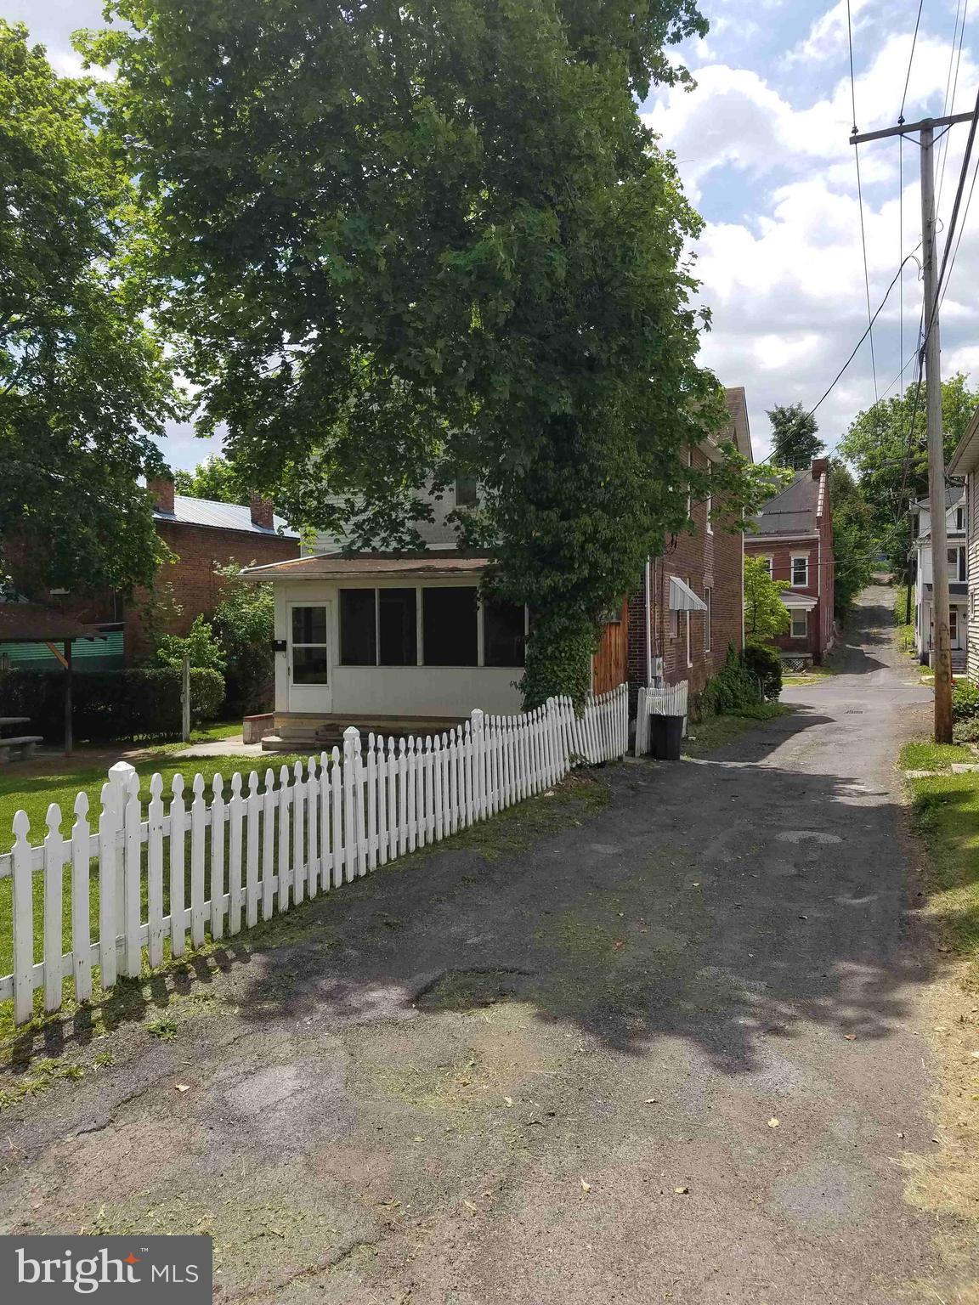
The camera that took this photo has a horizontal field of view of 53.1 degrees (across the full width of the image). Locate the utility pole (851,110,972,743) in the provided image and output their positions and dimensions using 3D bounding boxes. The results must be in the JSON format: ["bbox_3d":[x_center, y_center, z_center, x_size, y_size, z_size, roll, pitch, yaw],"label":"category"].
[{"bbox_3d":[7.459,-3.710,16.400,2.440,10.544,0.330,-2,0,21],"label":"utility pole"}]

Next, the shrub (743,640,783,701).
[{"bbox_3d":[9.004,0.638,32.300,1.450,1.981,1.450,1,2,21],"label":"shrub"}]

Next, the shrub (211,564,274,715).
[{"bbox_3d":[-5.356,-0.246,21.500,1.750,3.375,1.650,1,2,21],"label":"shrub"}]

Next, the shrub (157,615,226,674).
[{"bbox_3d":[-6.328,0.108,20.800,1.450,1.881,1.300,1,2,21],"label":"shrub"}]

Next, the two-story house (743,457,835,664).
[{"bbox_3d":[17.509,-5.473,60.275,6.700,12.100,17.700,1,2,21],"label":"two-story house"}]

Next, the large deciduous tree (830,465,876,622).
[{"bbox_3d":[27.733,-8.425,75.000,5.000,12.554,5.000,1,2,21],"label":"large deciduous tree"}]

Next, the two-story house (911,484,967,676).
[{"bbox_3d":[26.357,-4.335,51.754,7.200,10.700,11.200,1,2,21],"label":"two-story house"}]

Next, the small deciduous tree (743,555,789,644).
[{"bbox_3d":[12.560,-1.603,46.000,3.600,5.930,3.600,1,2,21],"label":"small deciduous tree"}]

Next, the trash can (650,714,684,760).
[{"bbox_3d":[2.878,1.377,15.900,0.550,0.703,0.550,1,2,21],"label":"trash can"}]

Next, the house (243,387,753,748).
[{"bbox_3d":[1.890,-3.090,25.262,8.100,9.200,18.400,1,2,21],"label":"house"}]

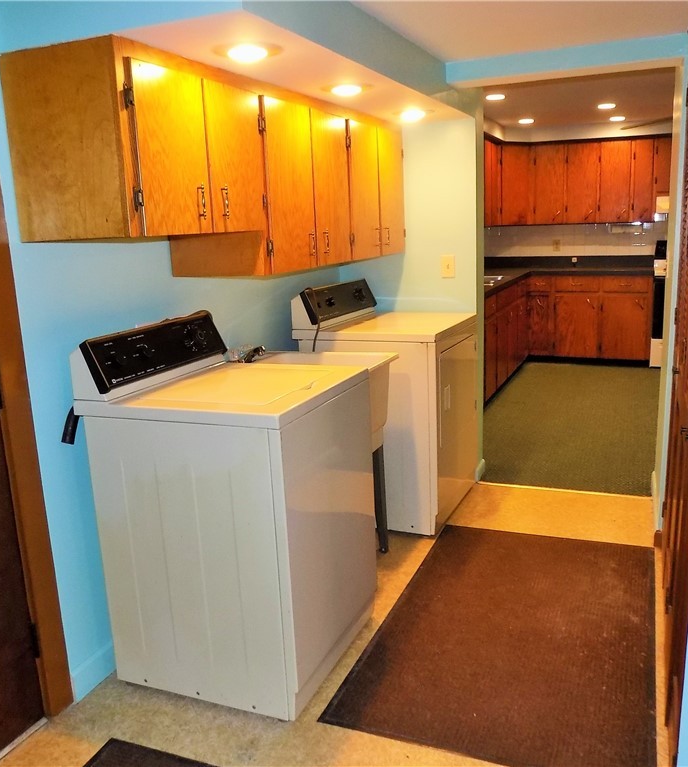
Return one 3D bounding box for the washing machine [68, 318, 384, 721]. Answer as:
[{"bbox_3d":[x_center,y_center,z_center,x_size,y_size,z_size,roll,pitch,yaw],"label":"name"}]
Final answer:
[{"bbox_3d":[-0.337,0.354,2.216,0.675,1.100,0.645,3,13,22],"label":"washing machine"}]

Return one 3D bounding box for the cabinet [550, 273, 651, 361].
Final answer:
[{"bbox_3d":[2.624,-0.706,6.938,0.920,0.850,0.600,3,13,23],"label":"cabinet"}]

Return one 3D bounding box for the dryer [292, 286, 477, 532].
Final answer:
[{"bbox_3d":[0.241,0.063,3.418,0.688,1.118,0.735,3,13,24],"label":"dryer"}]

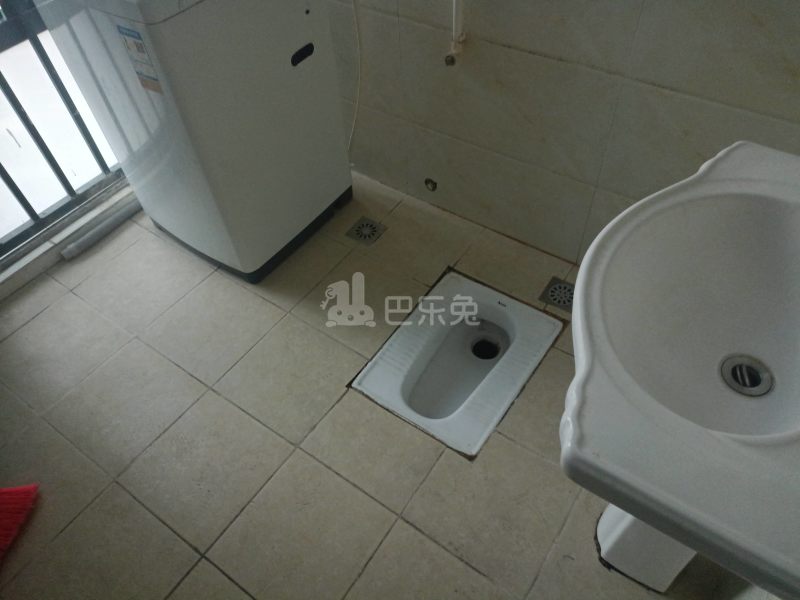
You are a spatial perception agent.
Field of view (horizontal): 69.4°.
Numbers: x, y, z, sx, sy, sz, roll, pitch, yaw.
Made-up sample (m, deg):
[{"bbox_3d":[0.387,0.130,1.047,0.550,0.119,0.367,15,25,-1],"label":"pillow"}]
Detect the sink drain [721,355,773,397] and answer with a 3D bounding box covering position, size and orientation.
[{"bbox_3d":[0.456,0.102,0.761,0.064,0.014,0.064,-2,49,2],"label":"sink drain"}]

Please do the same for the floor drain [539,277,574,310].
[{"bbox_3d":[0.464,-0.012,1.649,0.102,0.012,0.102,27,56,23],"label":"floor drain"}]

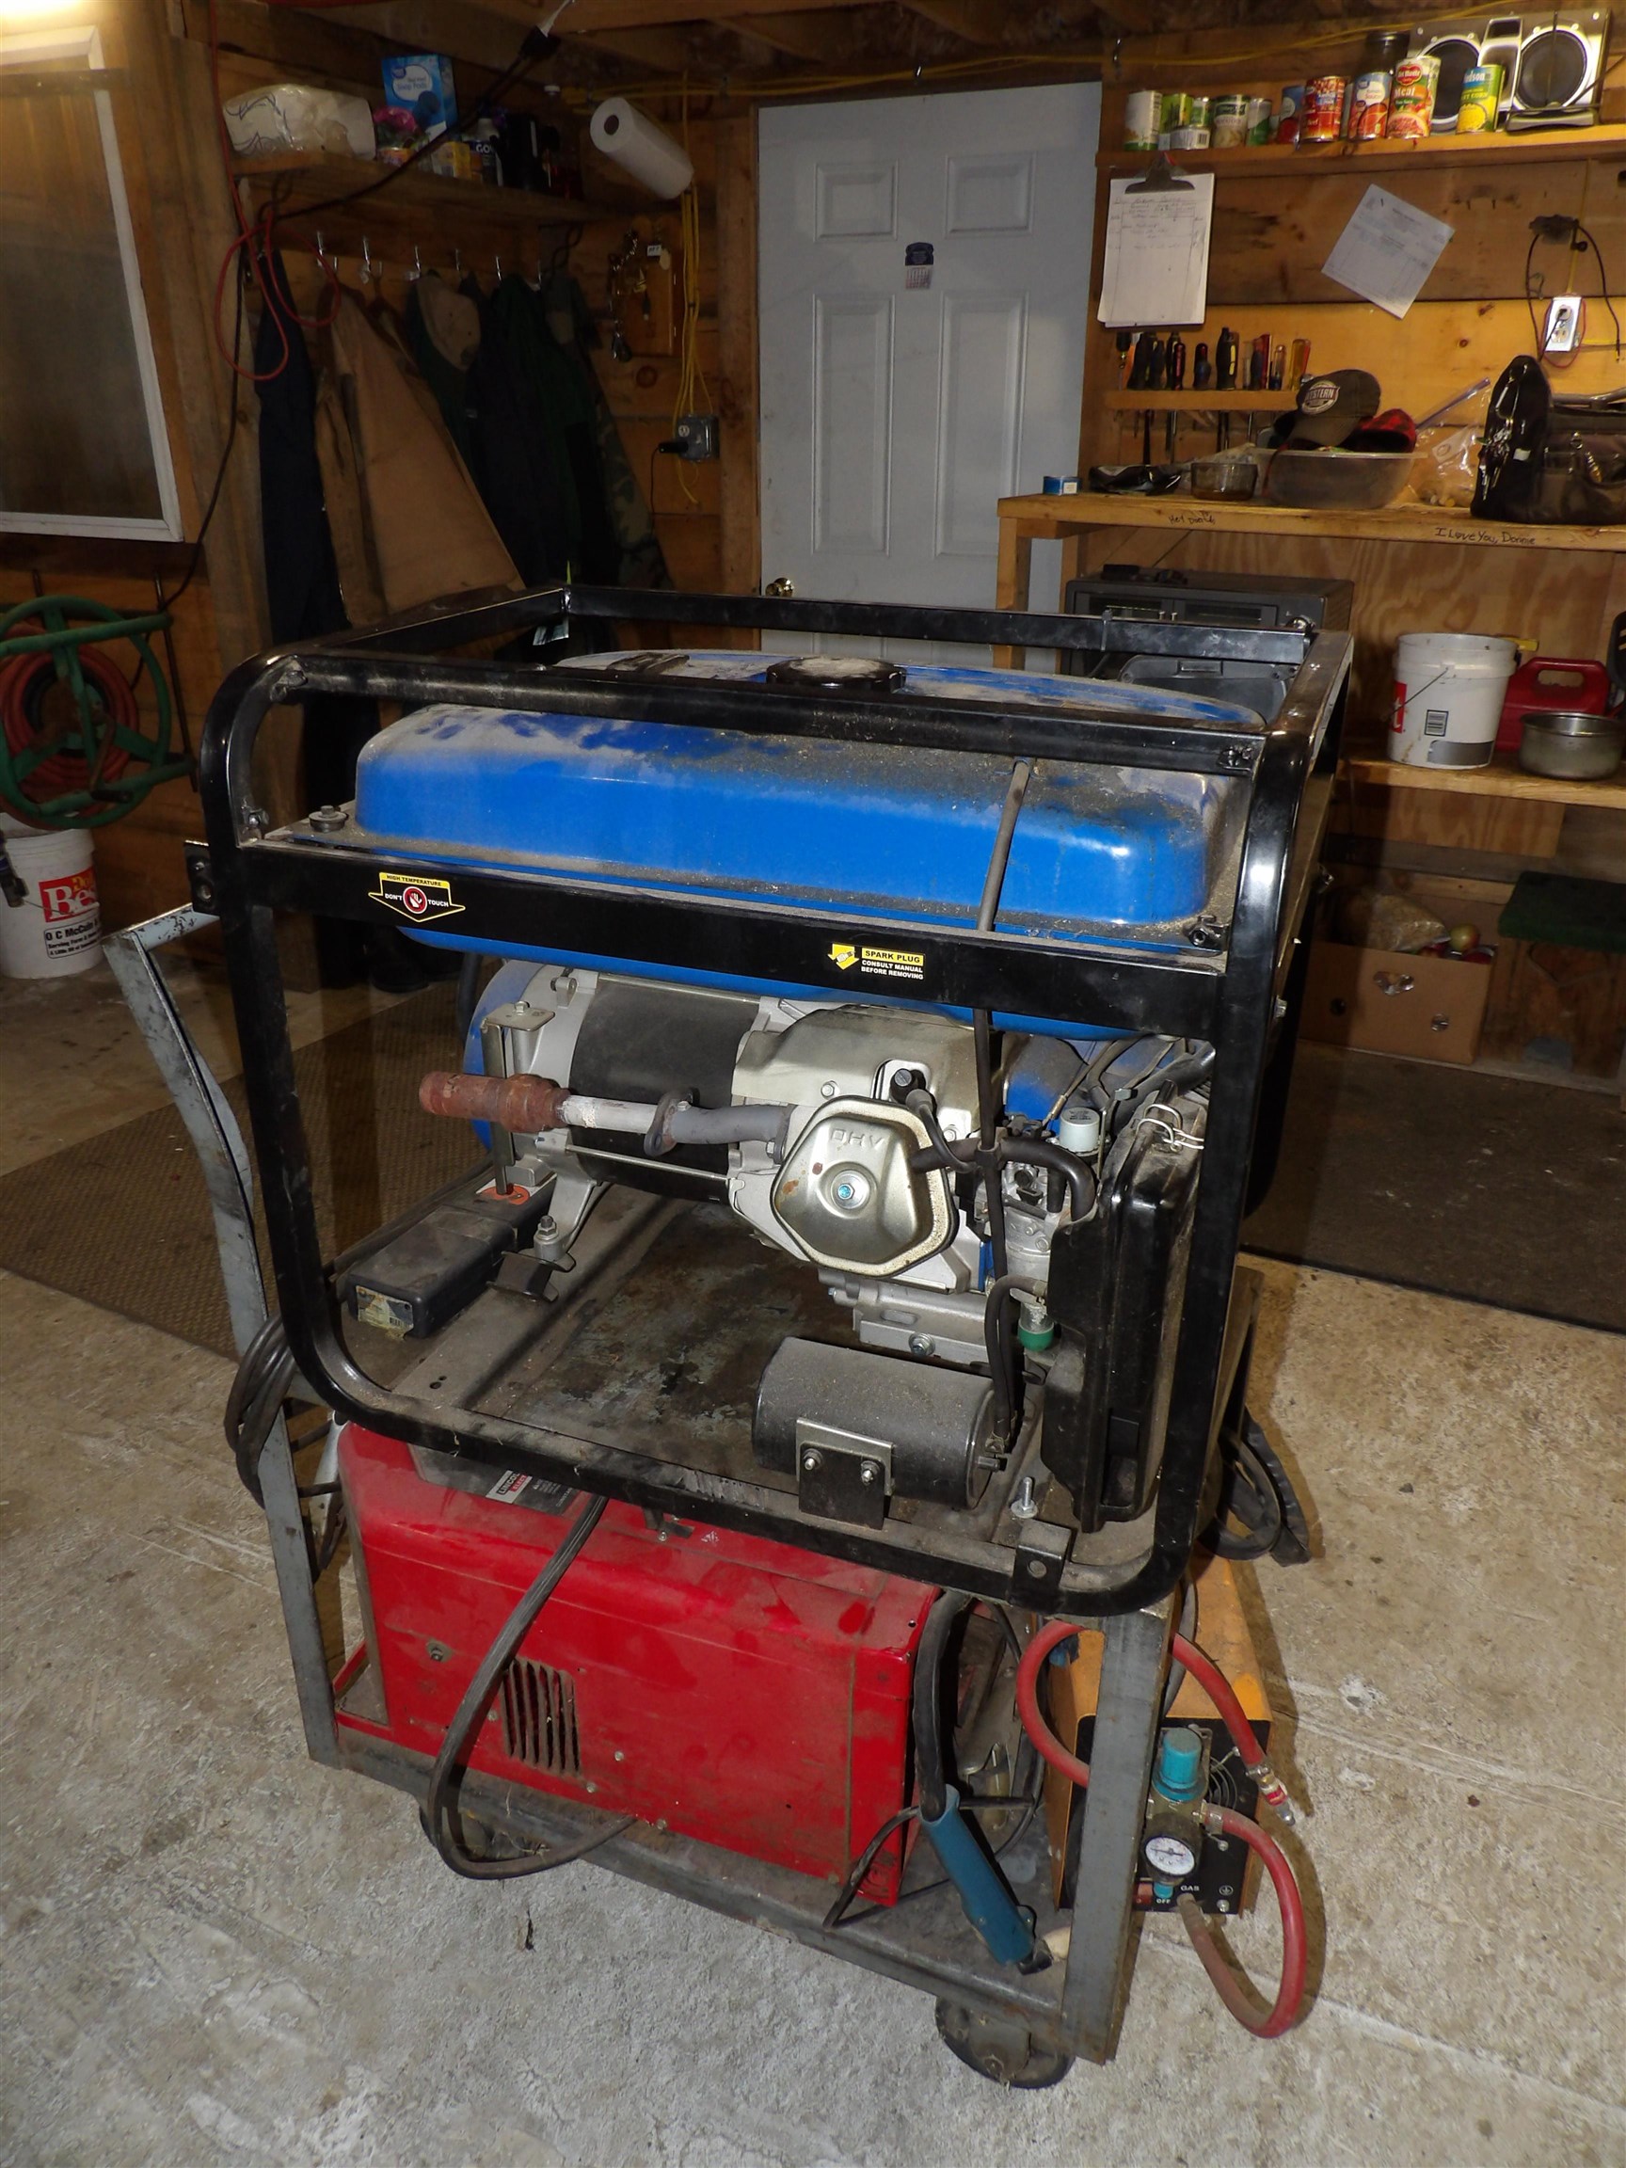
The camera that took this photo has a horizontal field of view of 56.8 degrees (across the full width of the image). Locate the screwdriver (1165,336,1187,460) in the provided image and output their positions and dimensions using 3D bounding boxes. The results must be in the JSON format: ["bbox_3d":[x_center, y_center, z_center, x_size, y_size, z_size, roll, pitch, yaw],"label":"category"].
[{"bbox_3d":[0.836,-1.593,3.496,0.028,0.262,0.028,12,28,23],"label":"screwdriver"}]

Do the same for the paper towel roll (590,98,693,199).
[{"bbox_3d":[-0.406,-2.282,3.694,0.125,0.125,0.280,15,10,28],"label":"paper towel roll"}]

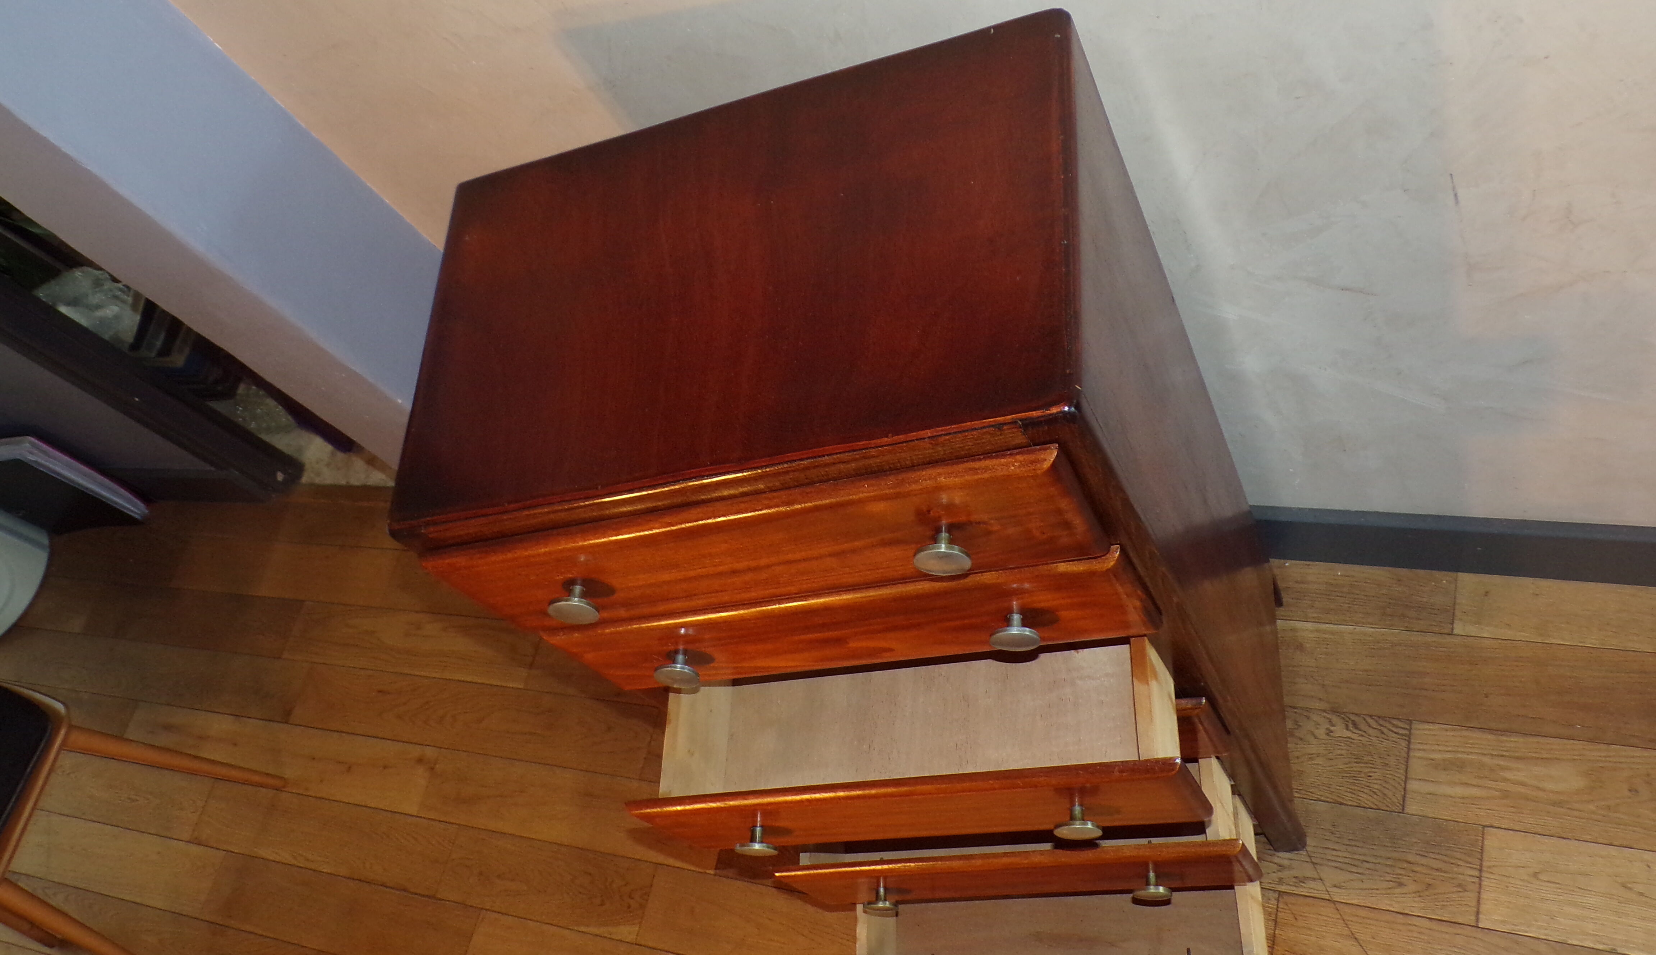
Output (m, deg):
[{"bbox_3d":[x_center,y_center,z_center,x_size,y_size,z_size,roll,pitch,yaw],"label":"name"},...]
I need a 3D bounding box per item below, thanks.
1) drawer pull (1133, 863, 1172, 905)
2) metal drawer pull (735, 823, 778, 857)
[{"bbox_3d":[0.309,0.389,1.272,0.036,0.036,0.023,-10,60,22],"label":"drawer pull"},{"bbox_3d":[-0.061,0.306,1.139,0.036,0.036,0.023,-10,60,22],"label":"metal drawer pull"}]

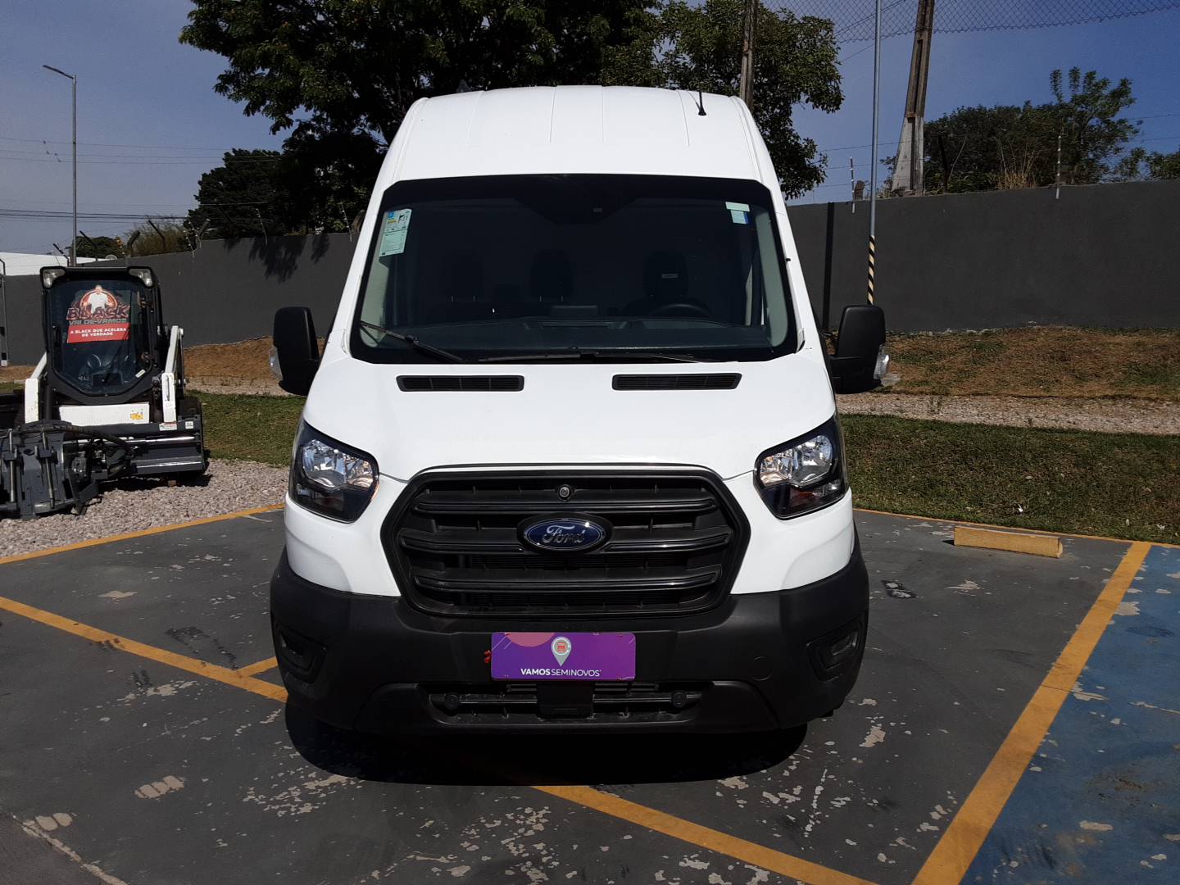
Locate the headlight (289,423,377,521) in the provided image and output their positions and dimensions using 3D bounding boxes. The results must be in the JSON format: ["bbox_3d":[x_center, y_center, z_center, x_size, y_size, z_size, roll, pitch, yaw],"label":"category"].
[{"bbox_3d":[-0.787,0.087,2.983,0.360,0.290,0.400,0,7,1],"label":"headlight"}]

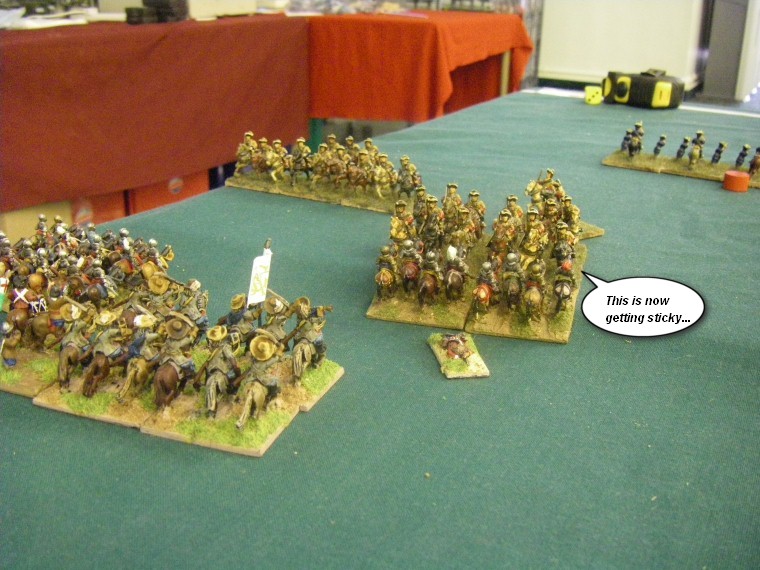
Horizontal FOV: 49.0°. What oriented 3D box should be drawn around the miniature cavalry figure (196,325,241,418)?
[{"bbox_3d":[-0.049,0.025,0.261,0.013,0.025,0.025,5,22,10],"label":"miniature cavalry figure"}]

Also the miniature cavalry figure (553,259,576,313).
[{"bbox_3d":[0.074,-0.002,0.336,0.011,0.021,0.025,7,23,15],"label":"miniature cavalry figure"}]

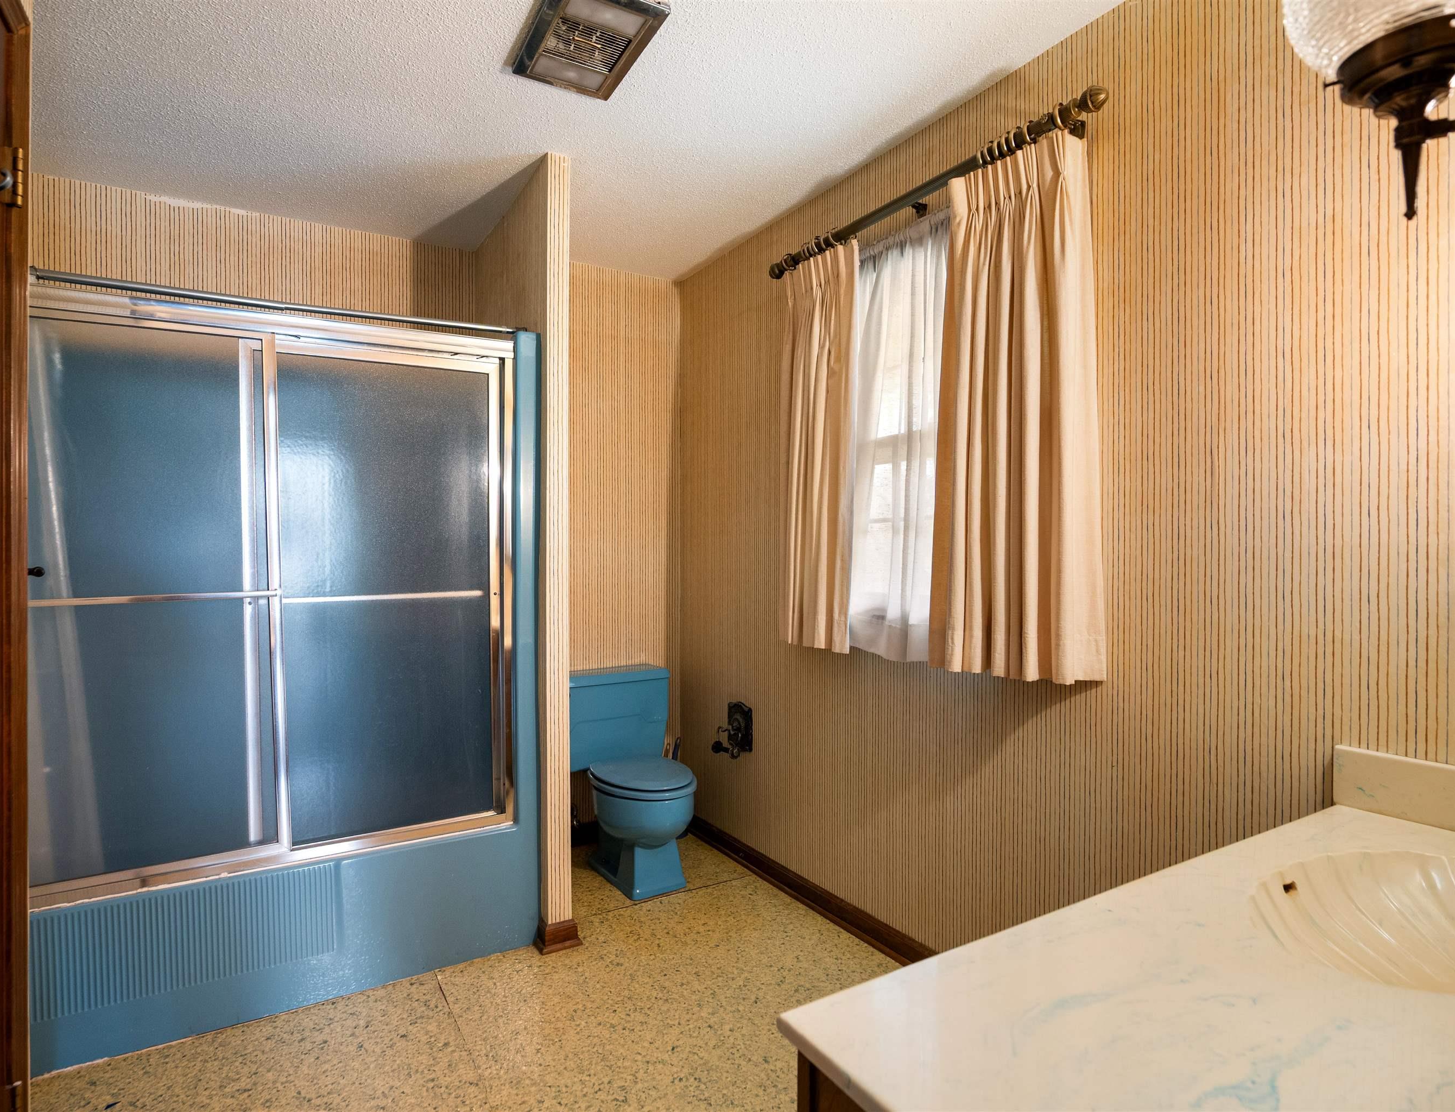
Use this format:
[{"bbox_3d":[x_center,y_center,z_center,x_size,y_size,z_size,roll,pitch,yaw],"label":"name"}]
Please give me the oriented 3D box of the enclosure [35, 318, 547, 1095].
[{"bbox_3d":[-1.401,0.261,2.306,1.435,1.905,0.780,0,-1,-31],"label":"enclosure"}]

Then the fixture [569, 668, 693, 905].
[{"bbox_3d":[-0.387,0.852,2.879,0.495,0.725,0.690,0,-1,-31],"label":"fixture"}]

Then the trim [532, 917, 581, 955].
[{"bbox_3d":[-0.535,1.169,2.320,0.115,0.082,0.093,0,-1,-31],"label":"trim"}]

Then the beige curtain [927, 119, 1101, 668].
[{"bbox_3d":[0.685,-0.335,1.820,0.113,1.245,0.425,0,-1,-31],"label":"beige curtain"}]

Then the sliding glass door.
[{"bbox_3d":[-1.228,0.090,2.014,1.265,1.480,0.070,0,-1,-31],"label":"sliding glass door"}]

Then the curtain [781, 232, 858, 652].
[{"bbox_3d":[0.317,-0.332,2.424,0.113,1.260,0.370,0,-1,-31],"label":"curtain"}]

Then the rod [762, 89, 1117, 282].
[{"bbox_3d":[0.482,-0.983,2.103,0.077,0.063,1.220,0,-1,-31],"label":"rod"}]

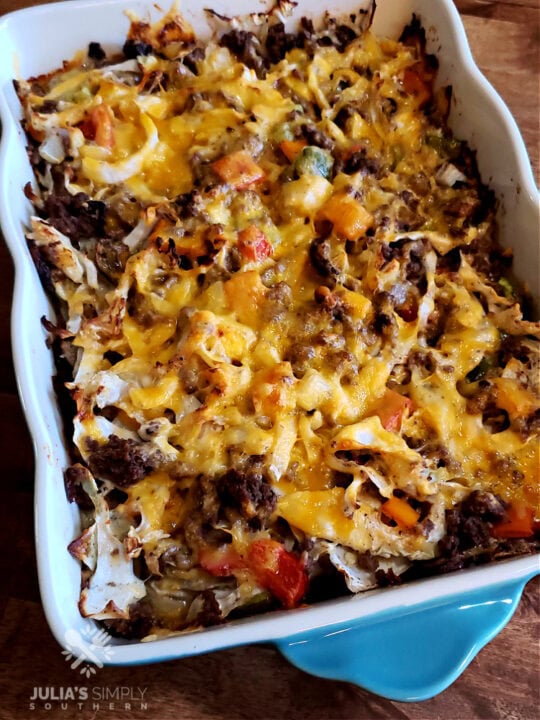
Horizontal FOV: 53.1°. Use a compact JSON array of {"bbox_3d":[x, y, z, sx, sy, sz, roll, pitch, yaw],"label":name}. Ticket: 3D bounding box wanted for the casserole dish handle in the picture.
[{"bbox_3d":[0.052,0.102,0.194,0.100,0.019,0.034,-11,70,-7],"label":"casserole dish handle"}]

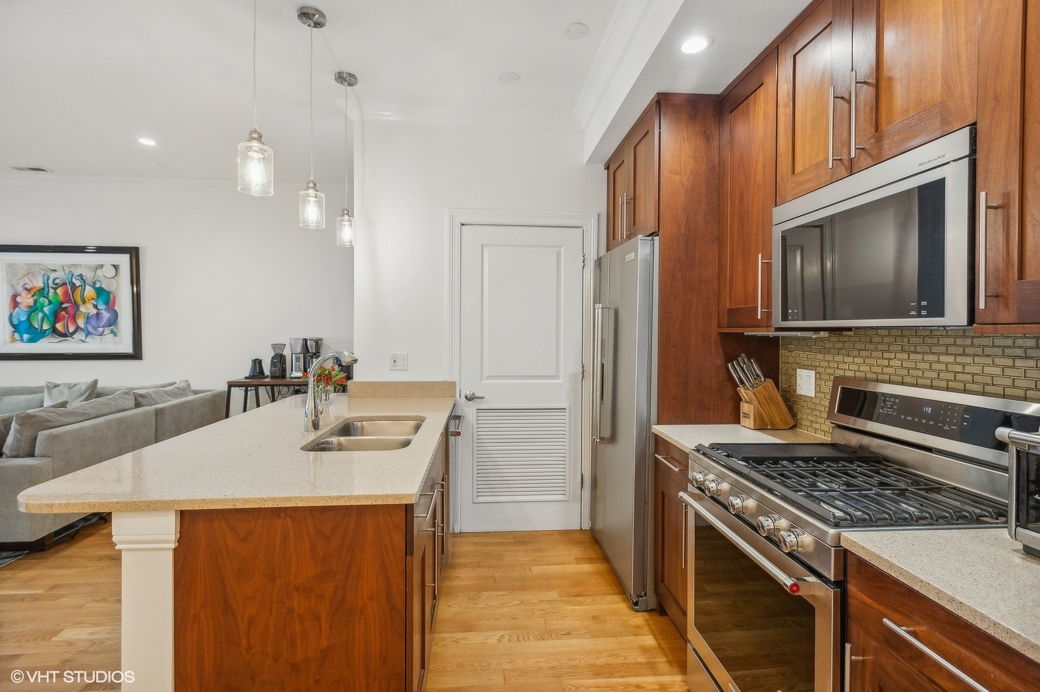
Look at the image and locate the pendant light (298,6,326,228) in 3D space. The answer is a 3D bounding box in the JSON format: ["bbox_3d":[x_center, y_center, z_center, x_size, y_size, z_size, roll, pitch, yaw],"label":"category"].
[{"bbox_3d":[-0.943,-1.018,2.227,0.126,0.967,0.126,0,2,-4],"label":"pendant light"}]

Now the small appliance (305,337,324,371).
[{"bbox_3d":[-2.005,0.114,4.796,0.180,0.395,0.180,0,2,-7],"label":"small appliance"}]

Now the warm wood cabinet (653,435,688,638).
[{"bbox_3d":[0.942,0.852,2.118,0.625,0.881,0.450,0,2,-4],"label":"warm wood cabinet"}]

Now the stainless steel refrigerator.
[{"bbox_3d":[0.834,0.365,2.813,0.725,1.800,0.910,0,2,-4],"label":"stainless steel refrigerator"}]

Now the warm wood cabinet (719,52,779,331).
[{"bbox_3d":[1.097,-0.588,2.089,0.335,1.063,0.450,0,2,-4],"label":"warm wood cabinet"}]

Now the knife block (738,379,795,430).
[{"bbox_3d":[1.139,0.262,2.273,0.210,0.225,0.113,0,2,-4],"label":"knife block"}]

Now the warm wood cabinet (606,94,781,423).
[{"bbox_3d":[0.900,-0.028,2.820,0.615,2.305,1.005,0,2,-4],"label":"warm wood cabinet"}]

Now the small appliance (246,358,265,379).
[{"bbox_3d":[-2.555,0.216,4.757,0.190,0.189,0.260,-1,2,-34],"label":"small appliance"}]

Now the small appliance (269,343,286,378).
[{"bbox_3d":[-2.354,0.142,4.770,0.125,0.339,0.160,0,2,-12],"label":"small appliance"}]

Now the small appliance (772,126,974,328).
[{"bbox_3d":[1.145,-0.279,1.490,0.350,0.448,0.758,0,2,-4],"label":"small appliance"}]

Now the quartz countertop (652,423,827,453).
[{"bbox_3d":[0.944,0.395,2.103,0.635,0.033,0.455,0,2,-4],"label":"quartz countertop"}]

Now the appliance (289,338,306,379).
[{"bbox_3d":[-2.221,0.124,4.979,0.153,0.397,0.170,0,1,-4],"label":"appliance"}]

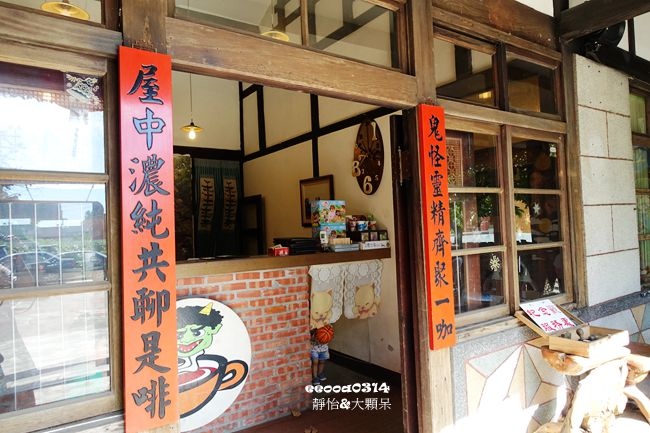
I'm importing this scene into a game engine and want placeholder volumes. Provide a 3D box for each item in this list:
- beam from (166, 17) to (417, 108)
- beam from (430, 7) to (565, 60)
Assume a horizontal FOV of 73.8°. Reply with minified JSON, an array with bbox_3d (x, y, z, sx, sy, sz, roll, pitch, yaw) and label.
[{"bbox_3d":[-0.085,-0.706,2.144,1.368,0.175,0.115,0,-3,-33],"label":"beam"},{"bbox_3d":[1.207,-1.215,2.992,1.396,0.072,0.090,0,-3,-33],"label":"beam"}]

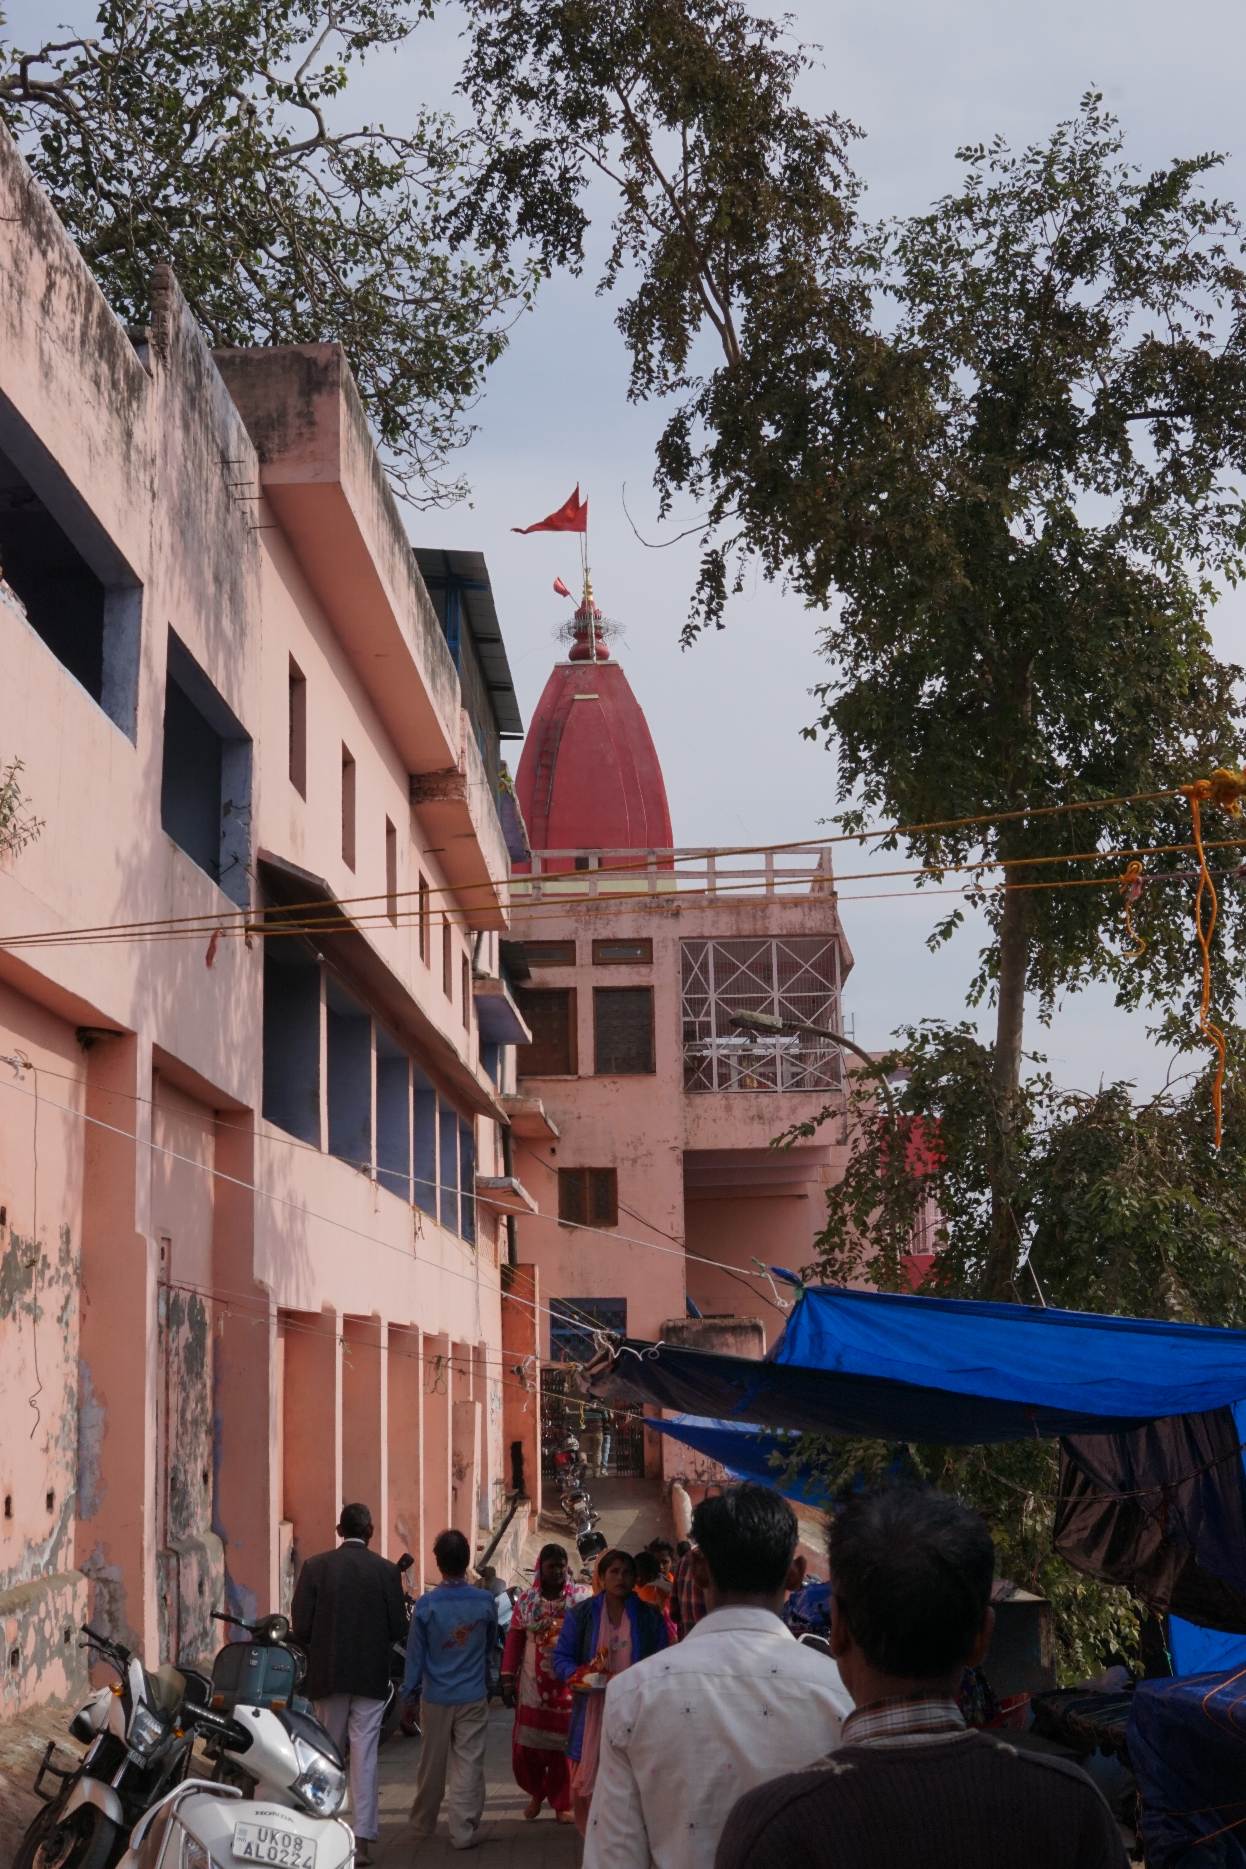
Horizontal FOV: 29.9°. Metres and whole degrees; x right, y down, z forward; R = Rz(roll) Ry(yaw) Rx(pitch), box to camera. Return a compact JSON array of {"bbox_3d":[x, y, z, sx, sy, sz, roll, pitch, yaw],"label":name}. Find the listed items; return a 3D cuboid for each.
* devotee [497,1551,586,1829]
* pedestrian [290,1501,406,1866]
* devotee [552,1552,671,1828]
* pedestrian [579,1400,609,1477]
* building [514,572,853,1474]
[{"bbox_3d":[-0.444,4.274,13.394,0.500,1.510,0.360,-2,-11,3],"label":"devotee"},{"bbox_3d":[-1.340,3.658,11.458,0.540,1.690,0.380,-1,-11,0],"label":"pedestrian"},{"bbox_3d":[-0.063,4.102,12.625,0.560,1.520,0.420,-1,-11,0],"label":"devotee"},{"bbox_3d":[-0.560,9.538,44.764,0.520,1.680,0.400,-1,-11,0],"label":"pedestrian"},{"bbox_3d":[0.678,1.801,51.092,7.600,19.410,9.000,-1,-11,0],"label":"building"}]

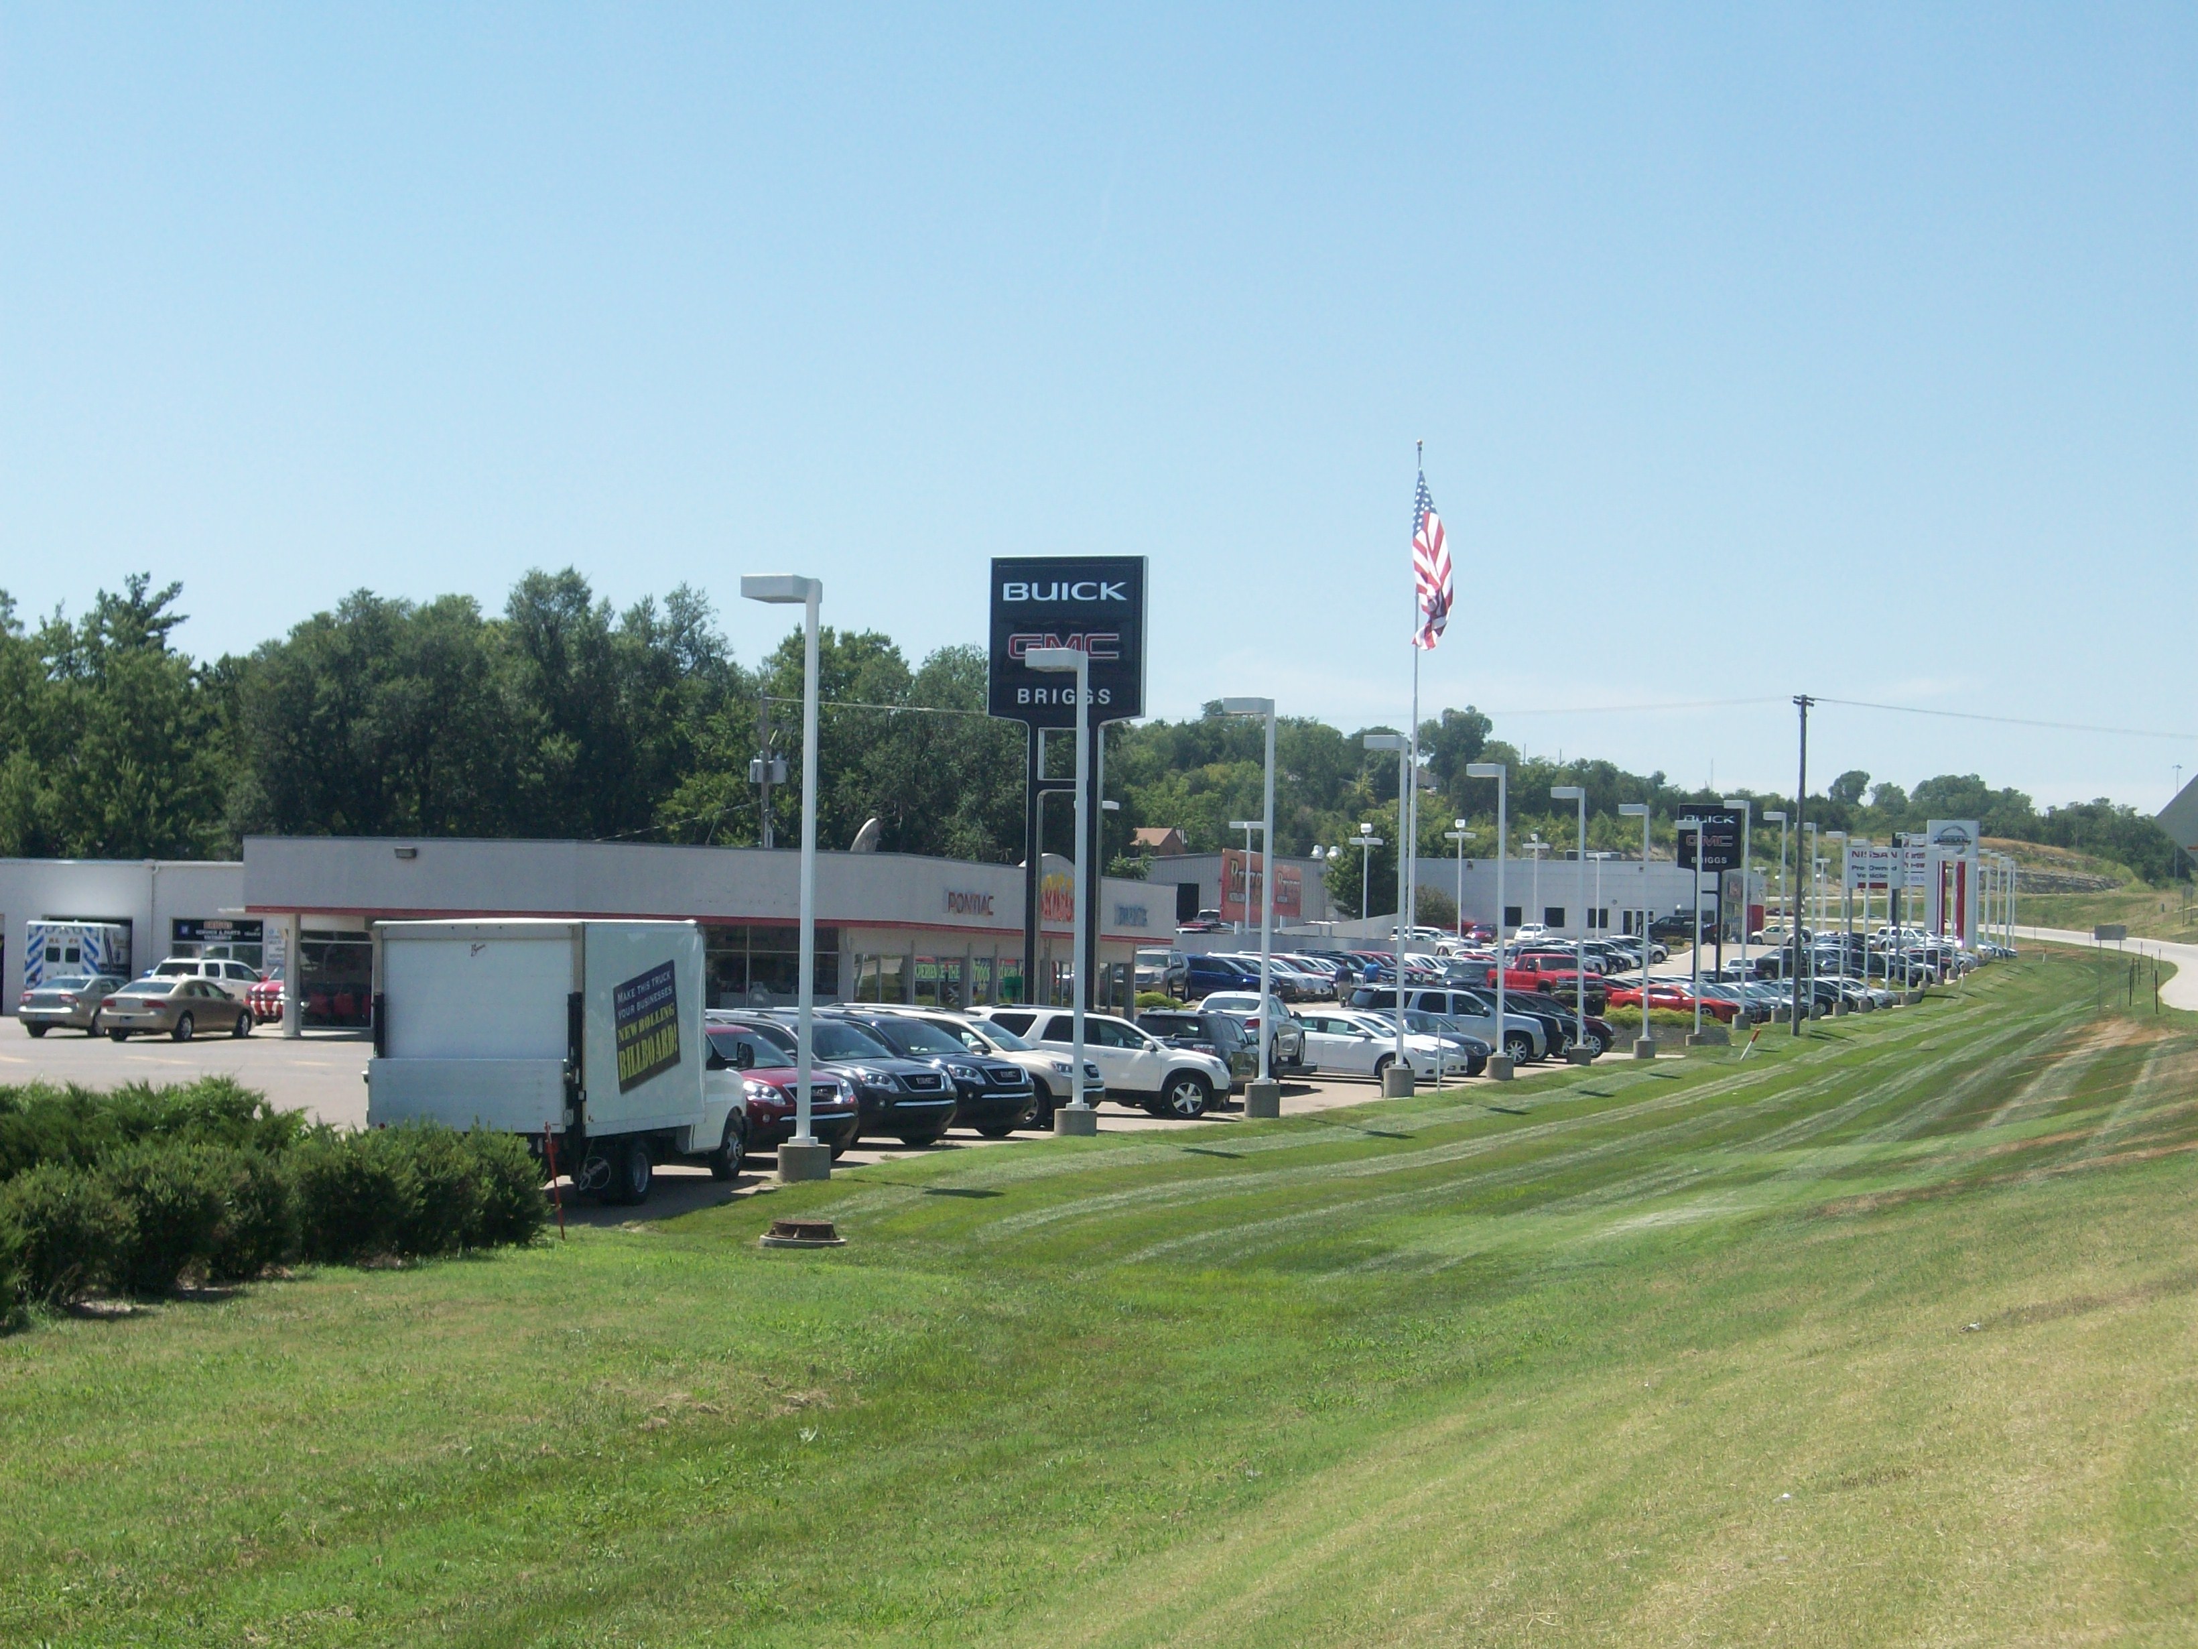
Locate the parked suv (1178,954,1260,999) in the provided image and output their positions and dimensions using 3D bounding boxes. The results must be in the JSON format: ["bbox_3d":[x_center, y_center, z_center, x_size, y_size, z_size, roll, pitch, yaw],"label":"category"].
[{"bbox_3d":[4.293,6.071,165.000,4.800,1.760,1.900,0,-2,20],"label":"parked suv"}]

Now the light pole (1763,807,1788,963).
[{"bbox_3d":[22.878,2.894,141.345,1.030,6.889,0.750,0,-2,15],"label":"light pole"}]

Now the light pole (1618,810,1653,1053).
[{"bbox_3d":[15.273,3.008,118.488,1.030,7.231,0.750,0,-2,15],"label":"light pole"}]

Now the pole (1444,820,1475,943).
[{"bbox_3d":[20.671,3.639,240.000,1.800,7.800,0.500,1,-2,5],"label":"pole"}]

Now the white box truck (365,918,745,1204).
[{"bbox_3d":[-6.320,2.820,50.400,2.420,3.250,6.600,0,-2,13],"label":"white box truck"}]

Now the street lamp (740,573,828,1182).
[{"bbox_3d":[-3.586,0.631,48.996,1.030,7.099,0.750,0,-2,15],"label":"street lamp"}]

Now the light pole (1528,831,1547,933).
[{"bbox_3d":[27.948,3.953,268.000,1.500,6.900,0.700,0,-2,15],"label":"light pole"}]

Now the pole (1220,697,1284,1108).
[{"bbox_3d":[2.707,1.412,71.896,1.030,7.212,0.750,0,-2,15],"label":"pole"}]

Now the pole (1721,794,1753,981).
[{"bbox_3d":[22.681,3.144,149.100,1.000,8.100,0.450,0,-2,15],"label":"pole"}]

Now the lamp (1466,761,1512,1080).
[{"bbox_3d":[8.913,2.178,95.025,1.030,7.199,0.750,0,-2,15],"label":"lamp"}]

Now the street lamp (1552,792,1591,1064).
[{"bbox_3d":[11.982,2.575,106.685,1.130,7.070,0.610,0,-2,15],"label":"street lamp"}]

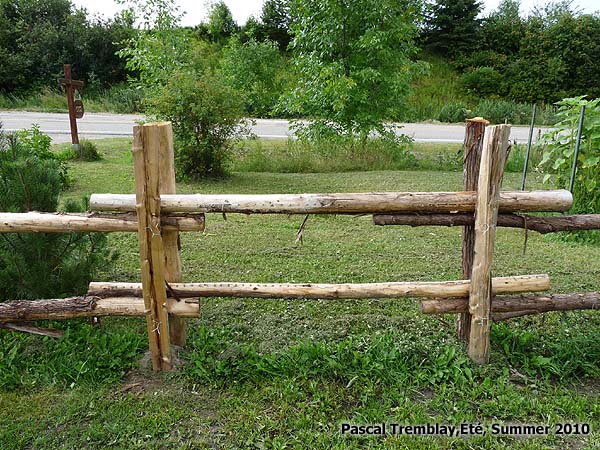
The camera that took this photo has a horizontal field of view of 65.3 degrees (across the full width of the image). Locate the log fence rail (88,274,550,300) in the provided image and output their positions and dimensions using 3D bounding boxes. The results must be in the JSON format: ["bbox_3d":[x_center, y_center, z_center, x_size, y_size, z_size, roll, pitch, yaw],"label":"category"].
[{"bbox_3d":[0.108,0.339,2.618,2.554,0.080,0.080,-1,14,0],"label":"log fence rail"}]

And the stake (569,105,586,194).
[{"bbox_3d":[3.641,-0.877,6.172,0.045,1.367,0.045,0,14,0],"label":"stake"}]

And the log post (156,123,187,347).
[{"bbox_3d":[-0.736,0.079,2.653,0.130,1.279,0.130,0,14,0],"label":"log post"}]

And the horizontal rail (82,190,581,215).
[{"bbox_3d":[0.163,-0.121,2.489,2.545,0.102,0.102,0,15,0],"label":"horizontal rail"}]

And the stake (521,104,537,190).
[{"bbox_3d":[3.187,-0.978,6.550,0.040,1.373,0.040,1,14,0],"label":"stake"}]

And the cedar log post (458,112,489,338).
[{"bbox_3d":[0.987,0.056,2.707,0.125,1.296,0.125,-2,14,0],"label":"cedar log post"}]

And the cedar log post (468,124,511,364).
[{"bbox_3d":[0.983,0.130,2.463,0.108,1.275,0.108,0,14,0],"label":"cedar log post"}]

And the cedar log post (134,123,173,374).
[{"bbox_3d":[-0.738,0.139,2.409,0.118,1.284,0.118,0,14,0],"label":"cedar log post"}]

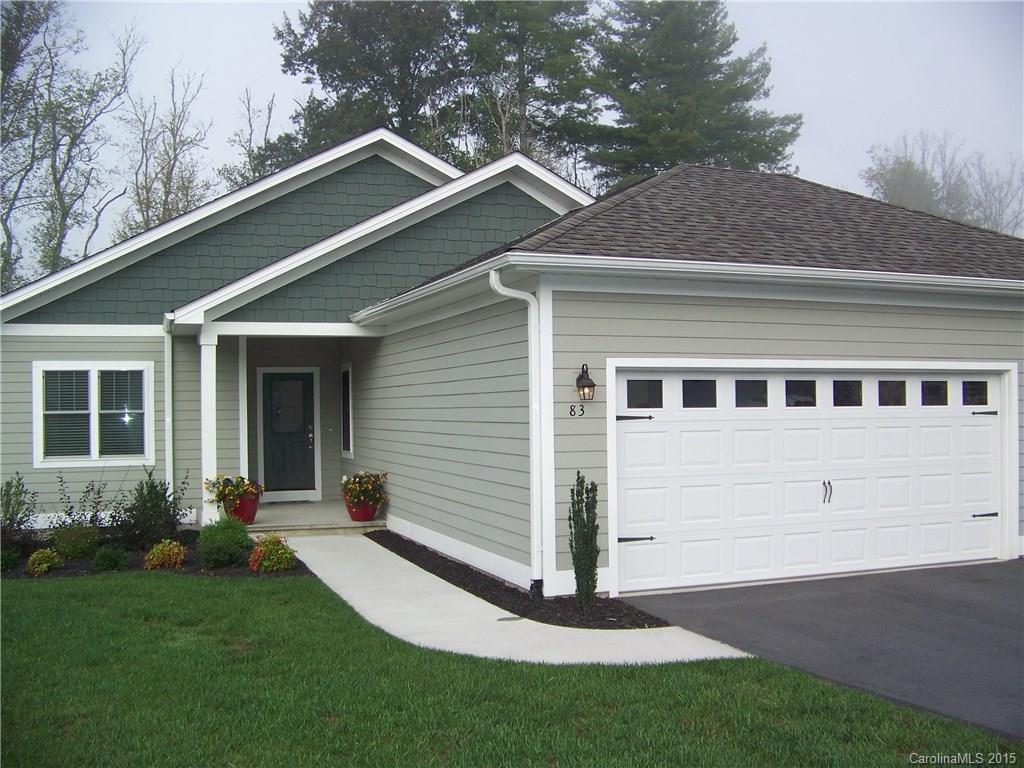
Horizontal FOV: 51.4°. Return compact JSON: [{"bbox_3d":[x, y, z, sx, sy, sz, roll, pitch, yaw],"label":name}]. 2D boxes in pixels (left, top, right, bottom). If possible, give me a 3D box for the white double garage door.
[{"bbox_3d":[3.236,0.903,10.868,4.790,2.135,0.100,0,-1,-21],"label":"white double garage door"}]

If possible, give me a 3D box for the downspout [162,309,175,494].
[{"bbox_3d":[-5.150,0.523,15.978,0.130,2.950,0.100,0,-1,-21],"label":"downspout"}]

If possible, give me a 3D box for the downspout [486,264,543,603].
[{"bbox_3d":[0.031,0.461,9.732,0.450,2.990,0.110,0,-1,-21],"label":"downspout"}]

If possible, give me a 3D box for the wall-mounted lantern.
[{"bbox_3d":[0.662,-0.017,9.677,0.170,0.328,0.220,0,-1,-21],"label":"wall-mounted lantern"}]

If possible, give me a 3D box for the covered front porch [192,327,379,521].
[{"bbox_3d":[-3.592,0.609,16.340,2.530,2.780,3.550,0,-1,-21],"label":"covered front porch"}]

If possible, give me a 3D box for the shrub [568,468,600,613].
[{"bbox_3d":[0.635,1.376,9.325,0.270,1.240,0.270,0,-1,0],"label":"shrub"}]

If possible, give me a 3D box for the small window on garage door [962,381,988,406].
[{"bbox_3d":[5.059,0.103,11.621,0.363,0.278,0.040,0,-1,-21],"label":"small window on garage door"}]

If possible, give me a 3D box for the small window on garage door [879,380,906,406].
[{"bbox_3d":[4.005,0.103,11.200,0.363,0.278,0.040,0,-1,-21],"label":"small window on garage door"}]

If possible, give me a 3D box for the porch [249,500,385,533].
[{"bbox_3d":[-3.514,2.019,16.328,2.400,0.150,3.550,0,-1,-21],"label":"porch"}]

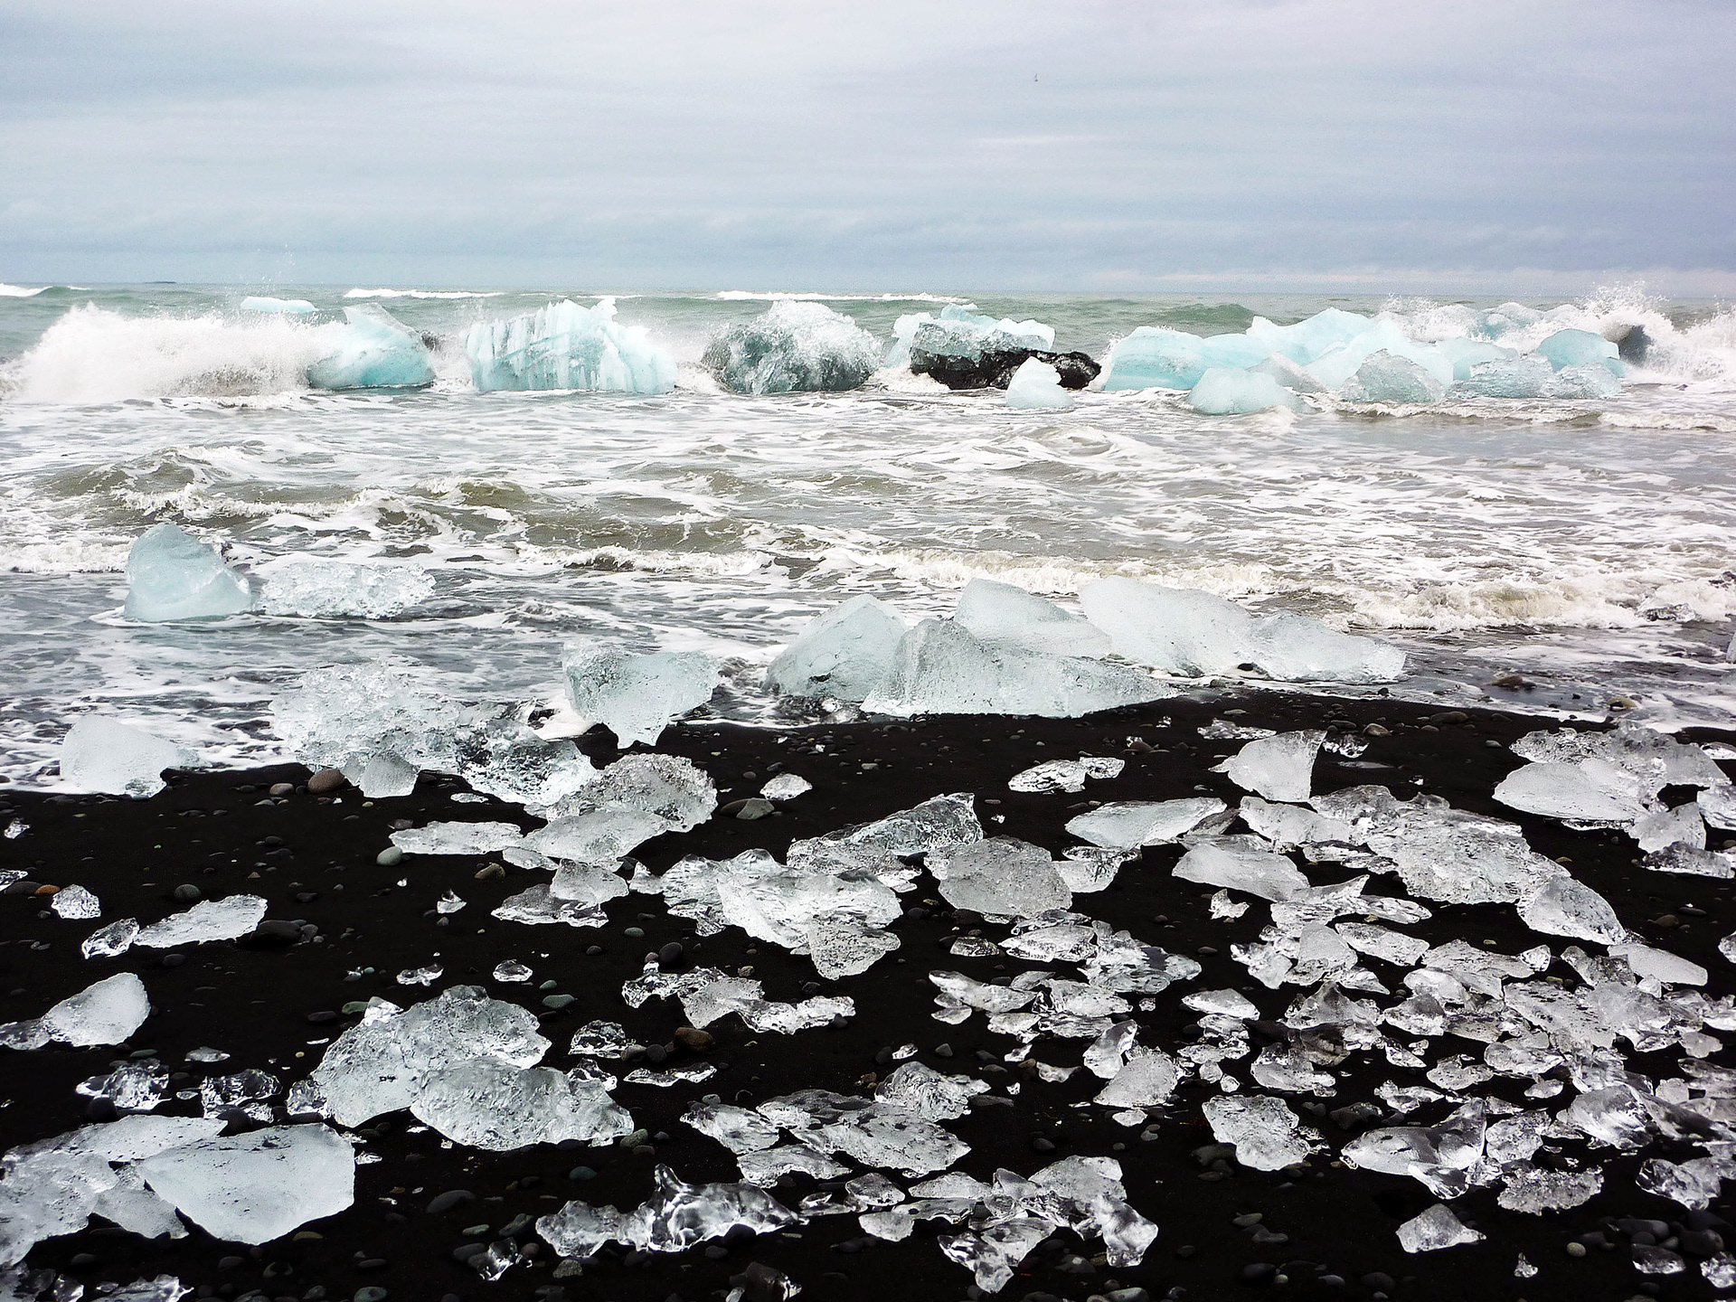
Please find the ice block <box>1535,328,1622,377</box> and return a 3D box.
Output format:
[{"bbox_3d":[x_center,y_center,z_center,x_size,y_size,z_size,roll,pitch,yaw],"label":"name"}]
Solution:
[{"bbox_3d":[16.628,-6.903,46.816,1.900,1.200,1.500,0,10,0],"label":"ice block"}]

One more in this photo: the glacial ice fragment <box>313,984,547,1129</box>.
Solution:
[{"bbox_3d":[-0.956,0.843,4.331,0.485,0.190,0.340,-3,11,-18],"label":"glacial ice fragment"}]

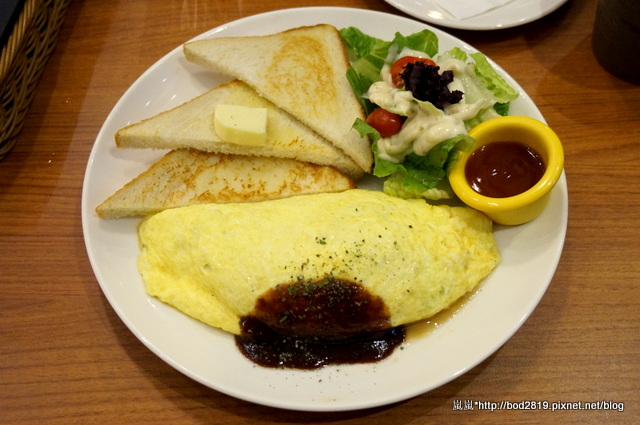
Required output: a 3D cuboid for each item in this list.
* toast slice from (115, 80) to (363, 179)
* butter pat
[{"bbox_3d":[-0.045,-0.061,0.452,0.153,0.017,0.071,8,50,6],"label":"toast slice"},{"bbox_3d":[-0.048,-0.052,0.428,0.031,0.011,0.021,6,50,4],"label":"butter pat"}]

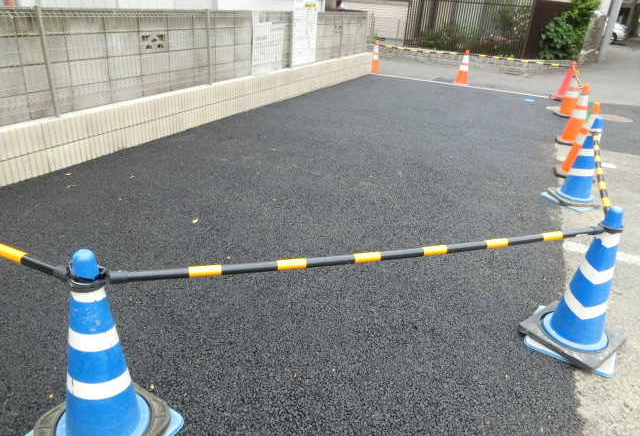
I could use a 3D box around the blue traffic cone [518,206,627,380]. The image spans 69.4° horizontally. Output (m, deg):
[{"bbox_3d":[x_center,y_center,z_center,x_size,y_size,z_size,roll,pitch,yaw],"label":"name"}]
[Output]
[{"bbox_3d":[1.315,0.278,2.206,0.420,0.700,0.420,23,30,34],"label":"blue traffic cone"}]

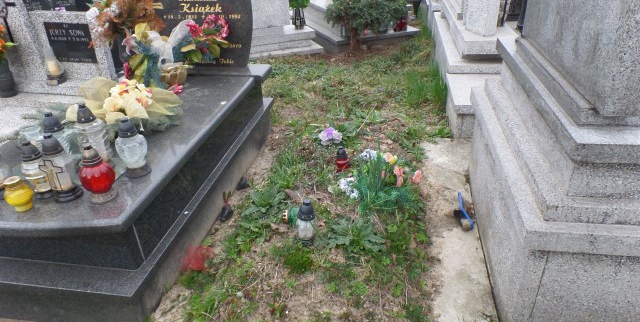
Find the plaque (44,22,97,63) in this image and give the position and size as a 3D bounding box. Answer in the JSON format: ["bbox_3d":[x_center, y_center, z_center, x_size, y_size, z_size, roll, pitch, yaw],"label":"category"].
[{"bbox_3d":[-2.118,-1.003,3.633,0.390,0.320,0.020,3,28,8],"label":"plaque"}]

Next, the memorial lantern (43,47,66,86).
[{"bbox_3d":[-2.274,-0.804,3.646,0.115,0.265,0.115,3,28,8],"label":"memorial lantern"}]

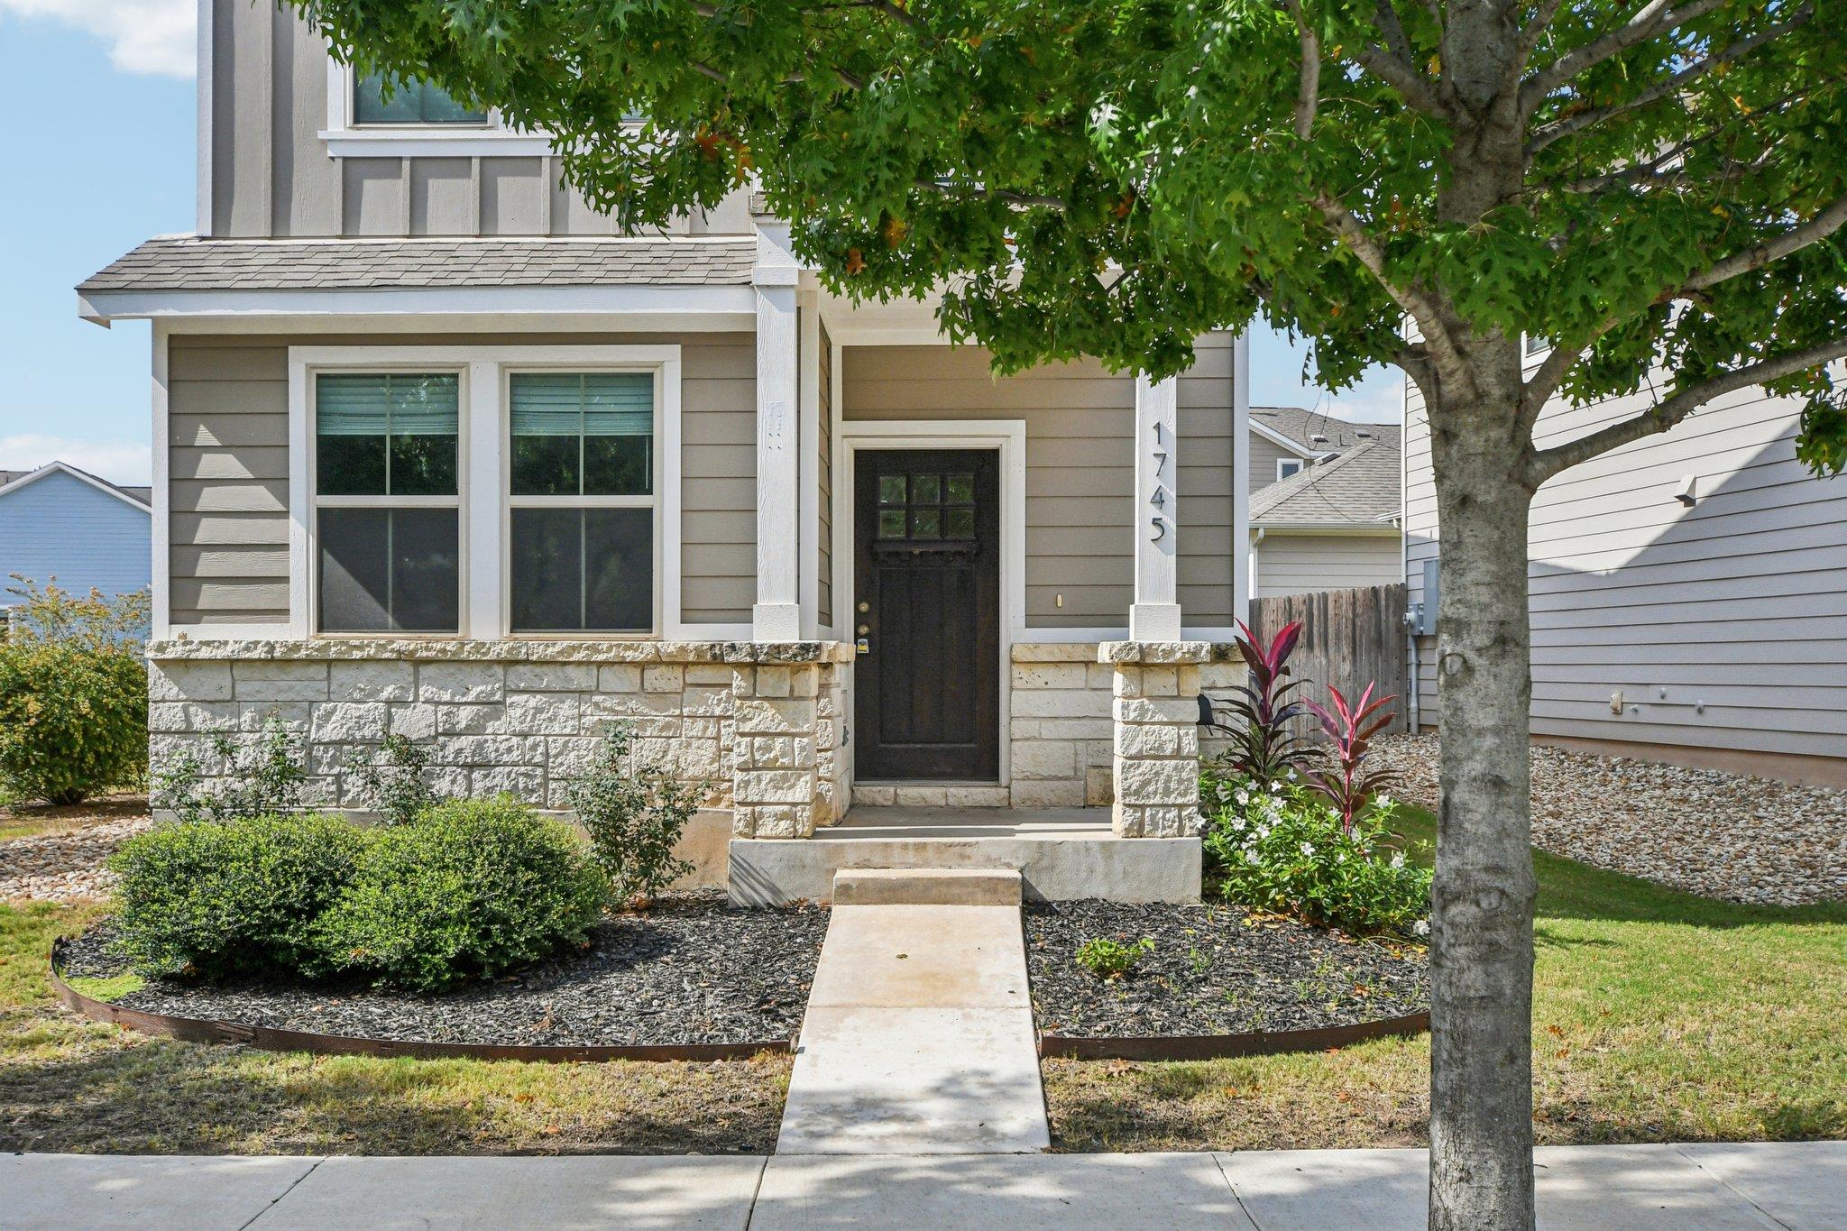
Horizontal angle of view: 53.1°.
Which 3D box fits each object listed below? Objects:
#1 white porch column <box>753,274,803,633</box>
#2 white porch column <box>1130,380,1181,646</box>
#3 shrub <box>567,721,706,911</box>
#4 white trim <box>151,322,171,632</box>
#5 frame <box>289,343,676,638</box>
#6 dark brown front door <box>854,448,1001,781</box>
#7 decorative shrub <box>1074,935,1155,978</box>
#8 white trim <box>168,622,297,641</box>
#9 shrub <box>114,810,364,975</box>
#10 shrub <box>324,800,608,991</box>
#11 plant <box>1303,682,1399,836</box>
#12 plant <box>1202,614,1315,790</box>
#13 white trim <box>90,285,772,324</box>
[{"bbox_3d":[-0.743,-0.778,9.363,0.212,1.818,0.212,0,-1,0],"label":"white porch column"},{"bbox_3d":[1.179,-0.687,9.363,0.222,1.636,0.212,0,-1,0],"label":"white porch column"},{"bbox_3d":[-1.460,1.010,9.444,0.707,0.889,0.657,0,-1,0],"label":"shrub"},{"bbox_3d":[-4.141,-0.727,10.050,0.098,1.707,0.061,0,-1,0],"label":"white trim"},{"bbox_3d":[-2.381,-0.664,10.060,2.136,1.603,0.101,0,-1,0],"label":"frame"},{"bbox_3d":[0.022,0.000,11.383,0.899,2.040,0.061,0,-1,0],"label":"dark brown front door"},{"bbox_3d":[0.844,1.510,8.150,0.360,0.180,0.310,0,-1,1],"label":"decorative shrub"},{"bbox_3d":[-3.787,0.091,10.120,0.700,0.097,0.030,0,-1,1],"label":"white trim"},{"bbox_3d":[-3.244,1.334,8.750,1.270,0.740,1.150,0,-1,1],"label":"shrub"},{"bbox_3d":[-2.134,1.285,8.520,1.330,0.820,1.200,0,-1,1],"label":"shrub"},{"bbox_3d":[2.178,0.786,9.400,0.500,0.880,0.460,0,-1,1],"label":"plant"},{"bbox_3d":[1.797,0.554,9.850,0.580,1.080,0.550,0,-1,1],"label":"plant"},{"bbox_3d":[-2.671,-1.651,9.780,3.600,0.160,0.050,0,-1,1],"label":"white trim"}]

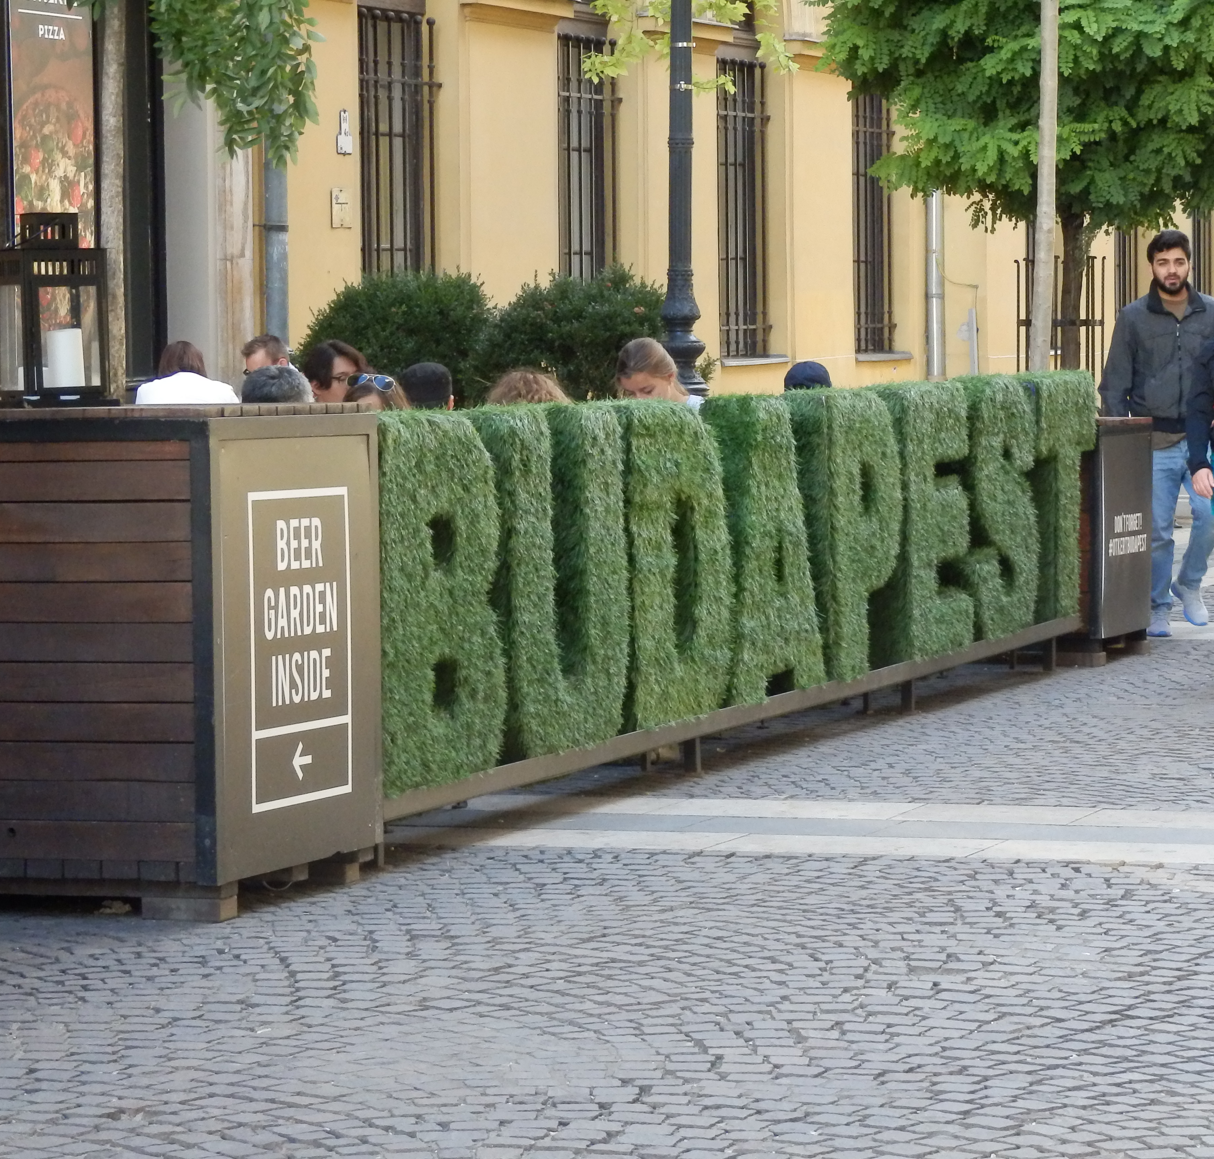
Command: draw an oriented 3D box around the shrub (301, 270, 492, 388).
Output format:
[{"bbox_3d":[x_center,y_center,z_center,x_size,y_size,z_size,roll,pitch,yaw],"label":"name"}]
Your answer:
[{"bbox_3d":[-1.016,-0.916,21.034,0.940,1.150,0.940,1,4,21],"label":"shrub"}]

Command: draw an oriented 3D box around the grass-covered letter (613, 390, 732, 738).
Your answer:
[{"bbox_3d":[0.150,-0.066,13.345,0.200,0.998,0.912,1,4,21],"label":"grass-covered letter"}]

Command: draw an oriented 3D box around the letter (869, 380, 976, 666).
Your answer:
[{"bbox_3d":[1.137,-0.222,15.854,0.200,0.998,0.885,1,4,21],"label":"letter"}]

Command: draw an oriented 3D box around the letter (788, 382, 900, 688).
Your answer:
[{"bbox_3d":[0.810,-0.170,15.023,0.200,0.998,0.848,1,4,21],"label":"letter"}]

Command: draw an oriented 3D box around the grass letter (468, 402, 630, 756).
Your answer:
[{"bbox_3d":[-0.191,-0.011,12.478,0.200,0.998,0.936,1,4,21],"label":"grass letter"}]

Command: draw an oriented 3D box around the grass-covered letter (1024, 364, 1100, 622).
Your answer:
[{"bbox_3d":[1.780,-0.324,17.490,0.200,0.998,0.877,1,4,21],"label":"grass-covered letter"}]

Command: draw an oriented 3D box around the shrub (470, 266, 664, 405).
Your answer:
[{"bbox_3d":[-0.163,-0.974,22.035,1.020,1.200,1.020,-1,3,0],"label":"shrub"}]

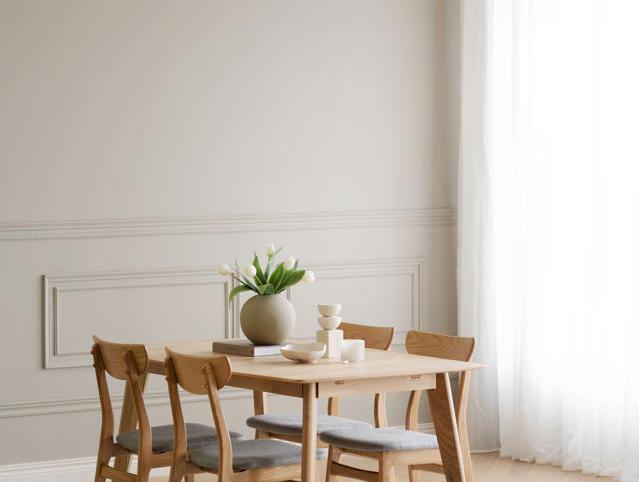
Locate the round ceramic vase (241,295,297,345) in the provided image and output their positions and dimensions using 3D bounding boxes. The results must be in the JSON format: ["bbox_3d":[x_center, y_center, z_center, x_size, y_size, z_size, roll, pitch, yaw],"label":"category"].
[{"bbox_3d":[-0.196,0.298,8.587,0.210,0.188,0.210,0,3,0],"label":"round ceramic vase"}]

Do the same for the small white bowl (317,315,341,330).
[{"bbox_3d":[0.036,0.310,8.473,0.092,0.044,0.092,0,3,0],"label":"small white bowl"}]

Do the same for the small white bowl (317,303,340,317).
[{"bbox_3d":[0.036,0.262,8.473,0.092,0.043,0.092,0,3,0],"label":"small white bowl"}]

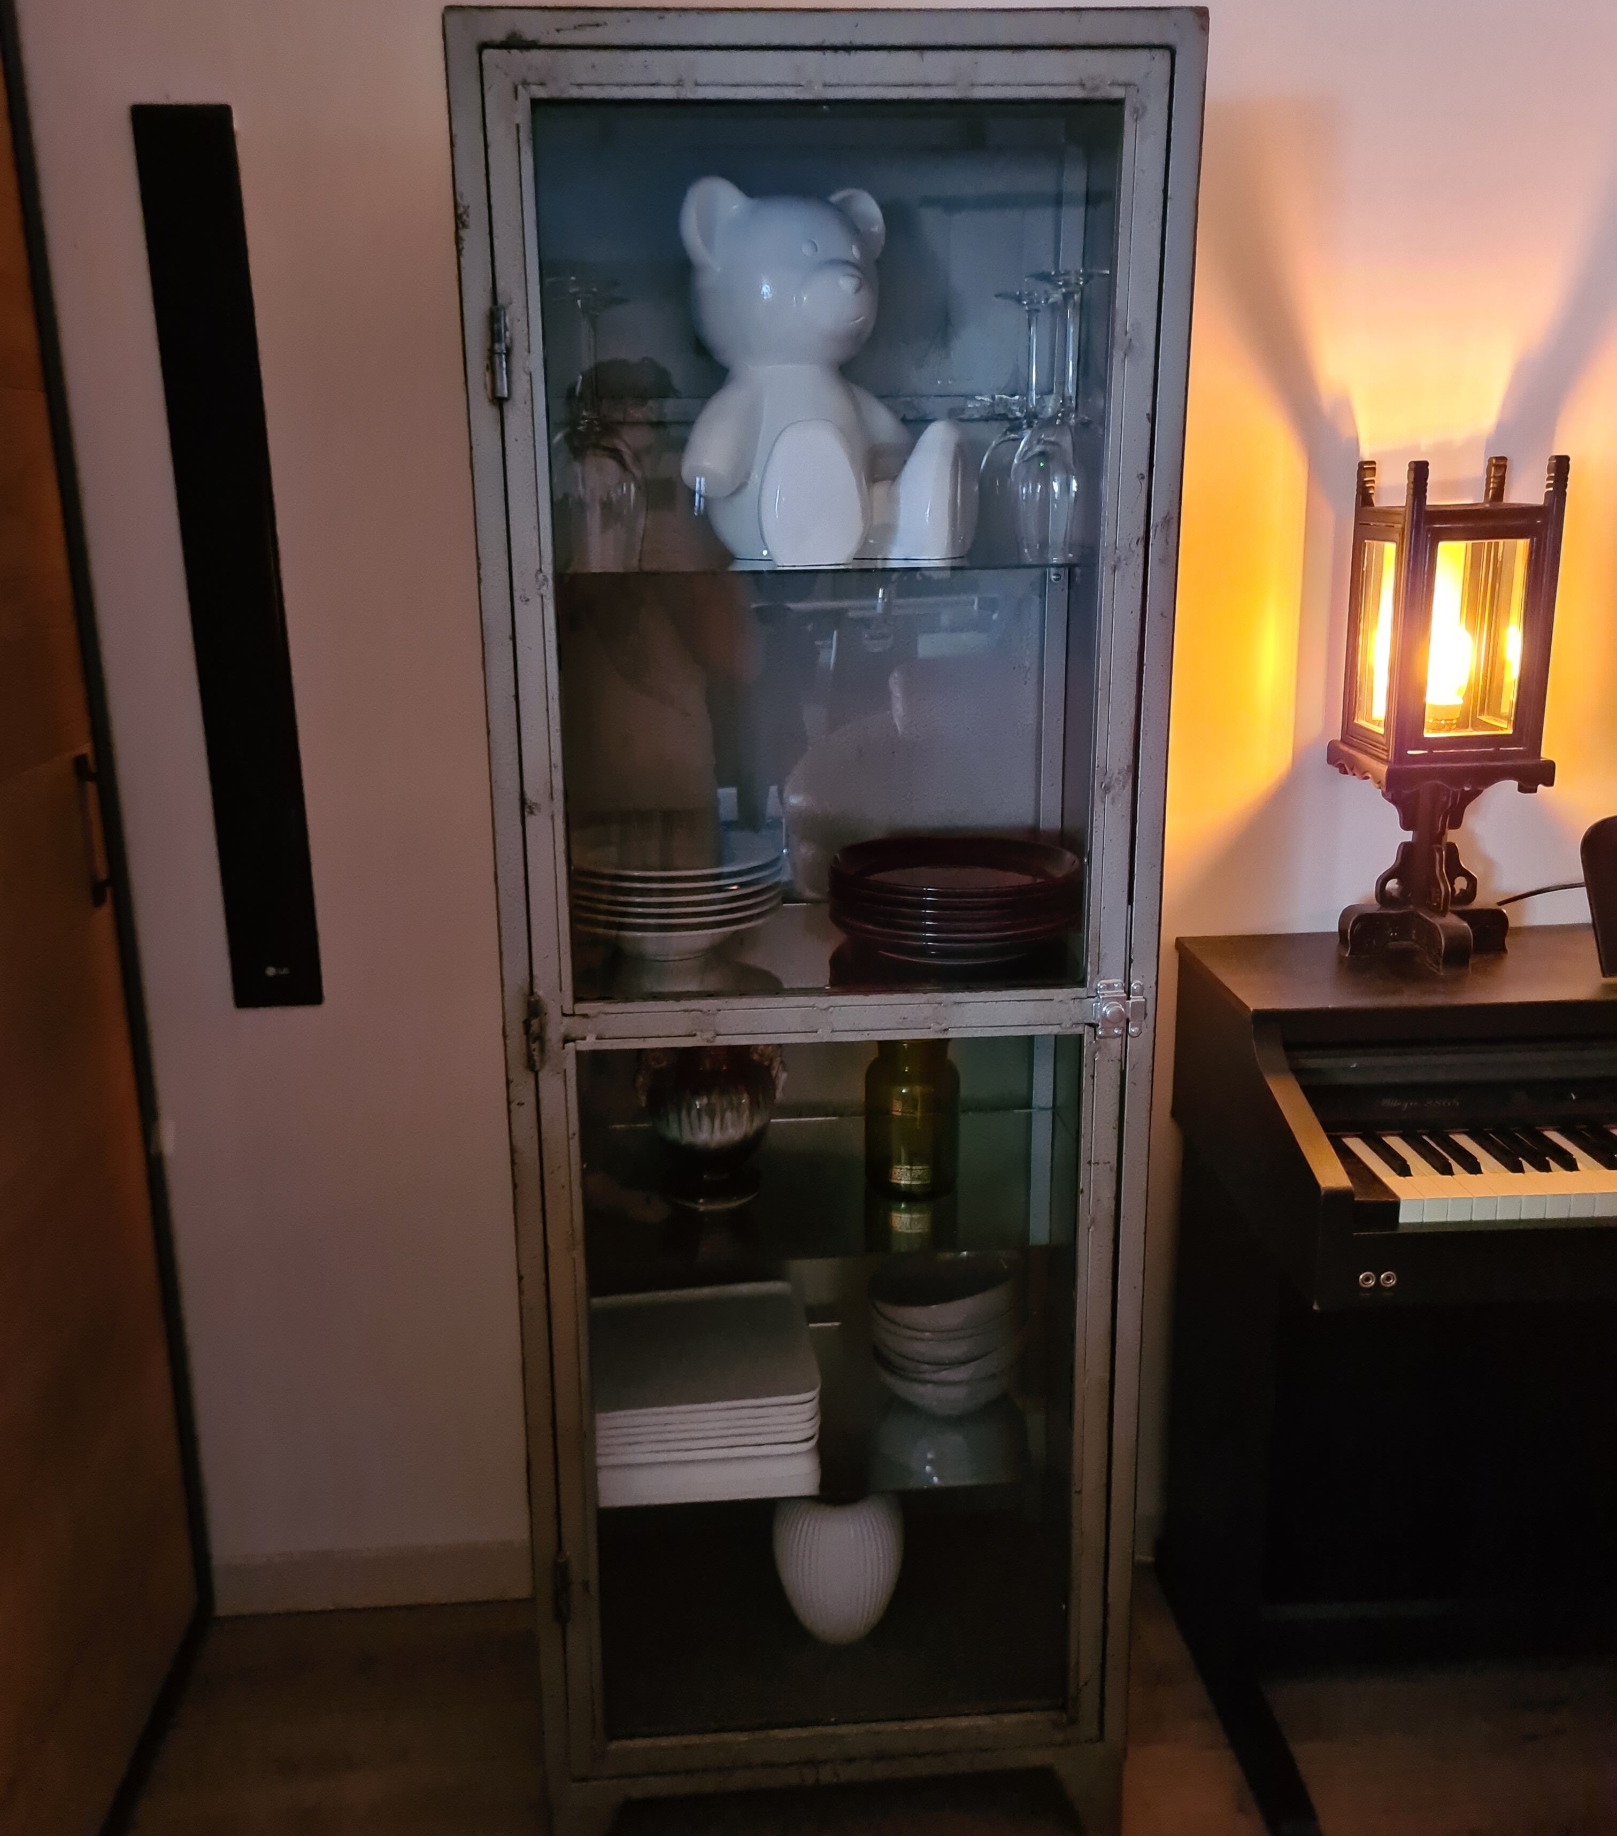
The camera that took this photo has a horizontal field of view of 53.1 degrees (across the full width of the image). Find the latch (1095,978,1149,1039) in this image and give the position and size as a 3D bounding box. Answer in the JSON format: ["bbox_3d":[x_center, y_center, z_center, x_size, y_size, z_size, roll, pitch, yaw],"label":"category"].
[{"bbox_3d":[0.287,0.086,1.481,0.050,0.056,0.020,-2,14,-4],"label":"latch"}]

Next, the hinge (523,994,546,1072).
[{"bbox_3d":[-0.244,0.103,1.445,0.018,0.072,0.016,-2,14,-4],"label":"hinge"}]

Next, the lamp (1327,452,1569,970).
[{"bbox_3d":[0.708,-0.227,1.811,0.186,0.553,0.184,-1,14,-2],"label":"lamp"}]

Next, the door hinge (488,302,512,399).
[{"bbox_3d":[-0.248,-0.455,1.302,0.018,0.074,0.016,-2,14,-4],"label":"door hinge"}]

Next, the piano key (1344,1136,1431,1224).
[{"bbox_3d":[0.569,0.258,1.606,0.023,0.022,0.150,-1,14,-2],"label":"piano key"}]

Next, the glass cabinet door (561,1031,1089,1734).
[{"bbox_3d":[0.025,0.469,1.567,0.466,0.737,0.022,-2,14,-4],"label":"glass cabinet door"}]

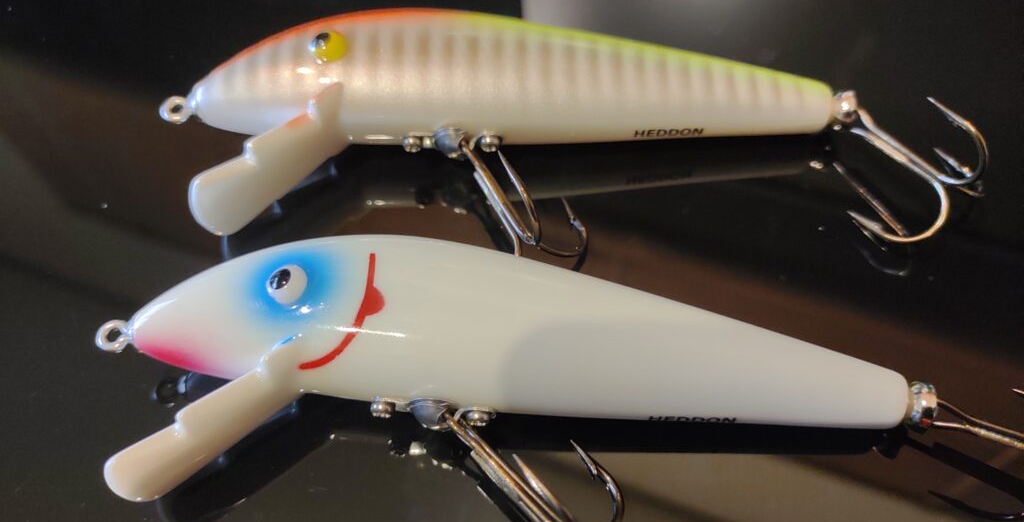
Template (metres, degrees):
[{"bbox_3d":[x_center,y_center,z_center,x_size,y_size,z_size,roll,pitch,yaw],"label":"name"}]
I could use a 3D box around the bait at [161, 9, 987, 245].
[{"bbox_3d":[0.011,-0.024,0.147,0.151,0.021,0.053,0,64,0],"label":"bait"}]

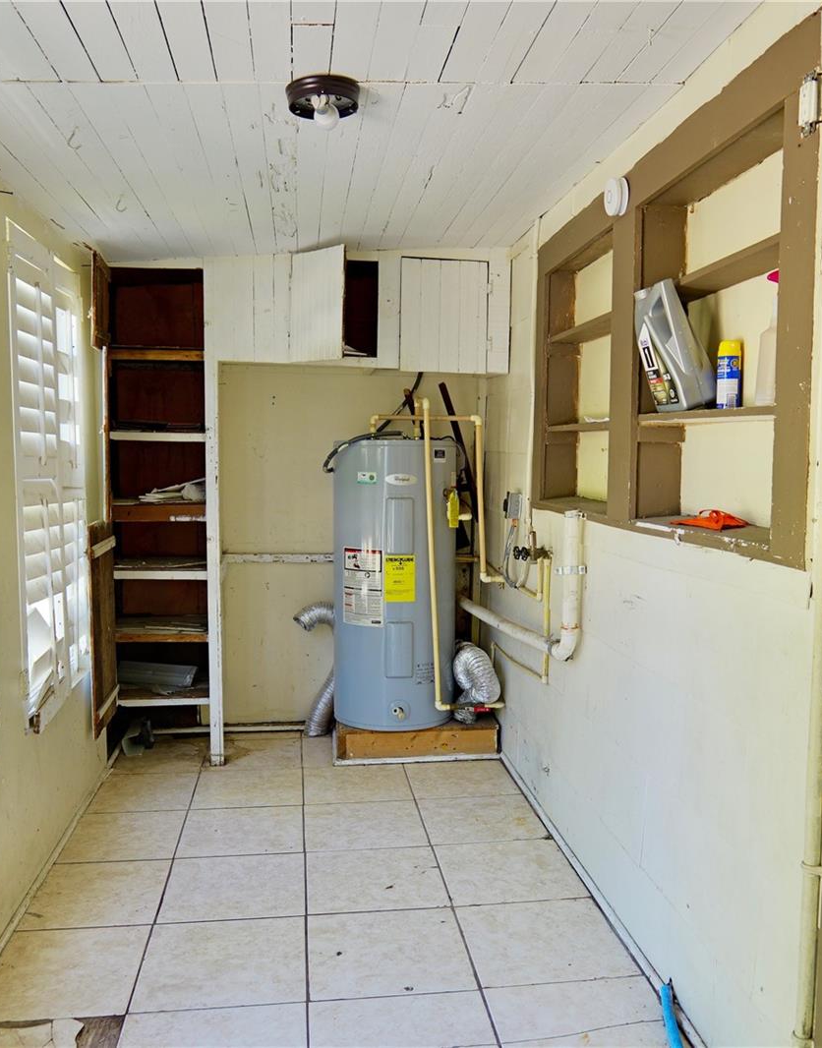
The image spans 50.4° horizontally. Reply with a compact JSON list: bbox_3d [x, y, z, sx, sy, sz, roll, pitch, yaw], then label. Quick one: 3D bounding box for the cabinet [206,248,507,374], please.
[{"bbox_3d":[-0.238,-0.908,3.835,1.255,0.485,0.420,0,5,-7],"label":"cabinet"}]

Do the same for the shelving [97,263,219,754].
[{"bbox_3d":[-1.055,-0.034,3.814,0.483,2.100,0.410,0,5,-7],"label":"shelving"}]

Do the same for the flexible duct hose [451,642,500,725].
[{"bbox_3d":[0.287,0.720,3.934,0.200,0.360,0.270,0,5,-7],"label":"flexible duct hose"}]

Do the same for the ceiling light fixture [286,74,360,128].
[{"bbox_3d":[-0.191,-0.911,1.917,0.156,0.092,0.156,0,5,-7],"label":"ceiling light fixture"}]

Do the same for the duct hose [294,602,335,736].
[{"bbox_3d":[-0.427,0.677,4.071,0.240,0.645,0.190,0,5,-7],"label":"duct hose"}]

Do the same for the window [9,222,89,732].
[{"bbox_3d":[-1.209,-0.146,2.934,0.110,1.520,0.870,0,5,-7],"label":"window"}]

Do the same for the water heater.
[{"bbox_3d":[-0.071,0.249,4.020,0.553,1.270,0.555,0,5,-7],"label":"water heater"}]

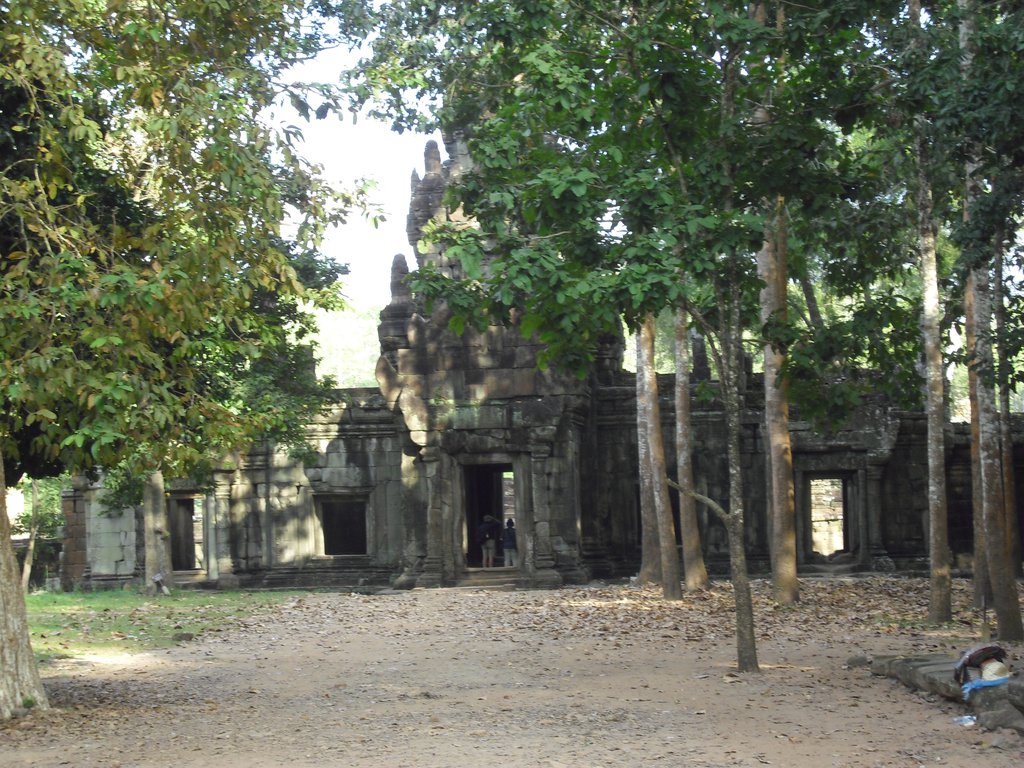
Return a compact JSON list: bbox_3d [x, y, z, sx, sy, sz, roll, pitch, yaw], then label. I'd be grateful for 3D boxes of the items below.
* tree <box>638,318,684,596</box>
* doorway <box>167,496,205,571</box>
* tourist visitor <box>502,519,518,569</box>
[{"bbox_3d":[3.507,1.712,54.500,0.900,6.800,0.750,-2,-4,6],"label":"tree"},{"bbox_3d":[-10.439,4.795,74.000,1.150,2.350,0.600,-2,-4,6],"label":"doorway"},{"bbox_3d":[-0.048,5.062,73.000,0.500,1.620,0.330,-2,-4,5],"label":"tourist visitor"}]

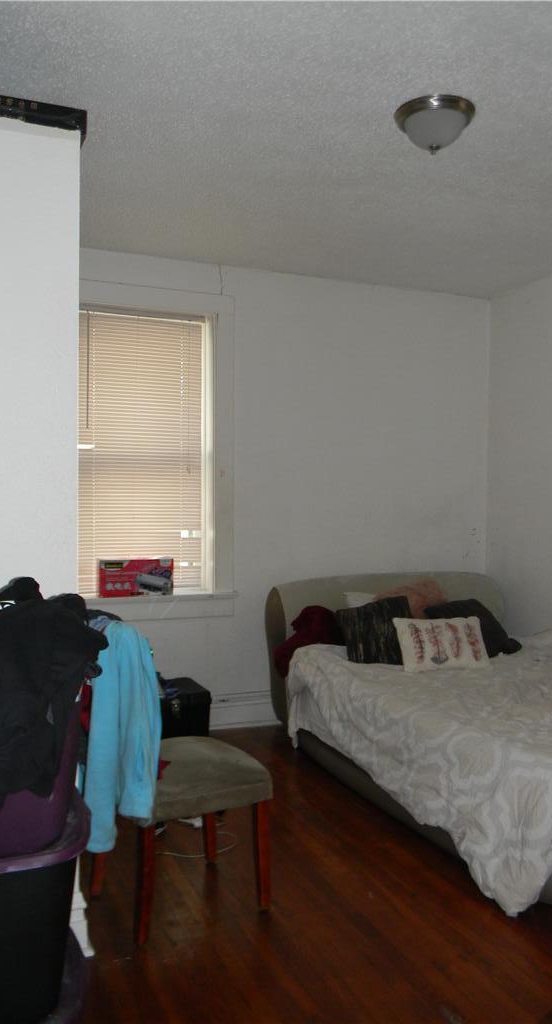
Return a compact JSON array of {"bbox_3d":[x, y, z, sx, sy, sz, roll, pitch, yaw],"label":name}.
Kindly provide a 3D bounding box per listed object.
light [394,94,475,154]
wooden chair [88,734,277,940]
[{"bbox_3d":[0.576,-1.376,3.008,0.287,0.154,0.287,0,0,0],"label":"light"},{"bbox_3d":[-0.349,0.824,2.808,0.538,0.970,0.458,0,0,-31],"label":"wooden chair"}]

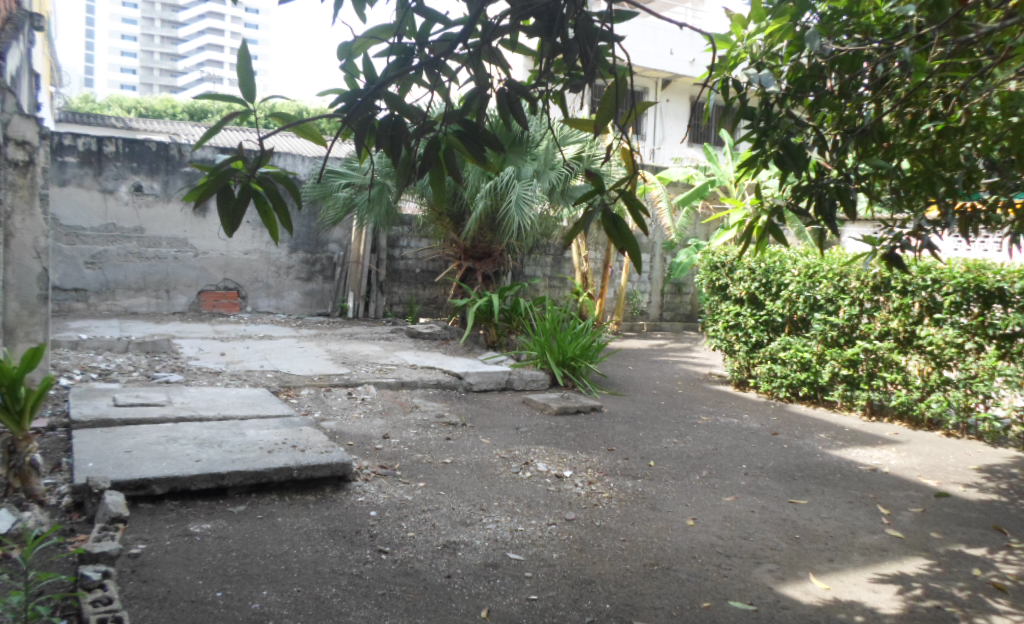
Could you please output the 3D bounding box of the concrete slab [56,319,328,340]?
[{"bbox_3d":[-4.476,0.255,10.200,3.300,0.100,1.350,1,5,-28],"label":"concrete slab"}]

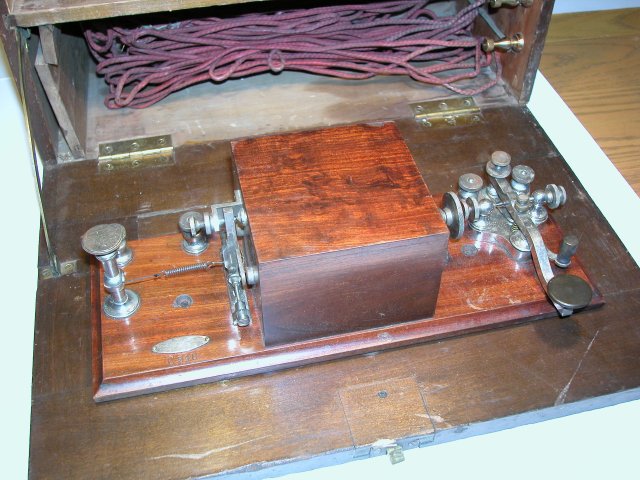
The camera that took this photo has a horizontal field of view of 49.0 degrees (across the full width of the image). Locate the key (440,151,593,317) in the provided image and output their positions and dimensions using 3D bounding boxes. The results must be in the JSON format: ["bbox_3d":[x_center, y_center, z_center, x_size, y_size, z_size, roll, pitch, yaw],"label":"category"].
[{"bbox_3d":[0.137,-0.003,0.489,0.105,0.048,0.140,-9,46,-9],"label":"key"}]

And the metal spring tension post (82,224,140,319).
[{"bbox_3d":[-0.135,0.020,0.461,0.027,0.067,0.027,-9,48,-10],"label":"metal spring tension post"}]

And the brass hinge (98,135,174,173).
[{"bbox_3d":[-0.159,-0.075,0.608,0.065,0.005,0.041,-9,48,-10],"label":"brass hinge"}]

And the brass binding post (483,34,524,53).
[{"bbox_3d":[0.166,-0.176,0.633,0.035,0.012,0.012,-9,48,-10],"label":"brass binding post"}]

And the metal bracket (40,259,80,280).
[{"bbox_3d":[-0.198,0.020,0.529,0.029,0.006,0.012,-14,48,-15],"label":"metal bracket"}]

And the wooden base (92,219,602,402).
[{"bbox_3d":[0.016,0.024,0.515,0.356,0.012,0.133,-9,48,-10],"label":"wooden base"}]

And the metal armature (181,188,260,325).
[{"bbox_3d":[-0.066,0.007,0.465,0.038,0.081,0.071,-9,48,-10],"label":"metal armature"}]

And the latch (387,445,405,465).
[{"bbox_3d":[0.047,0.131,0.430,0.009,0.005,0.010,-9,48,-9],"label":"latch"}]

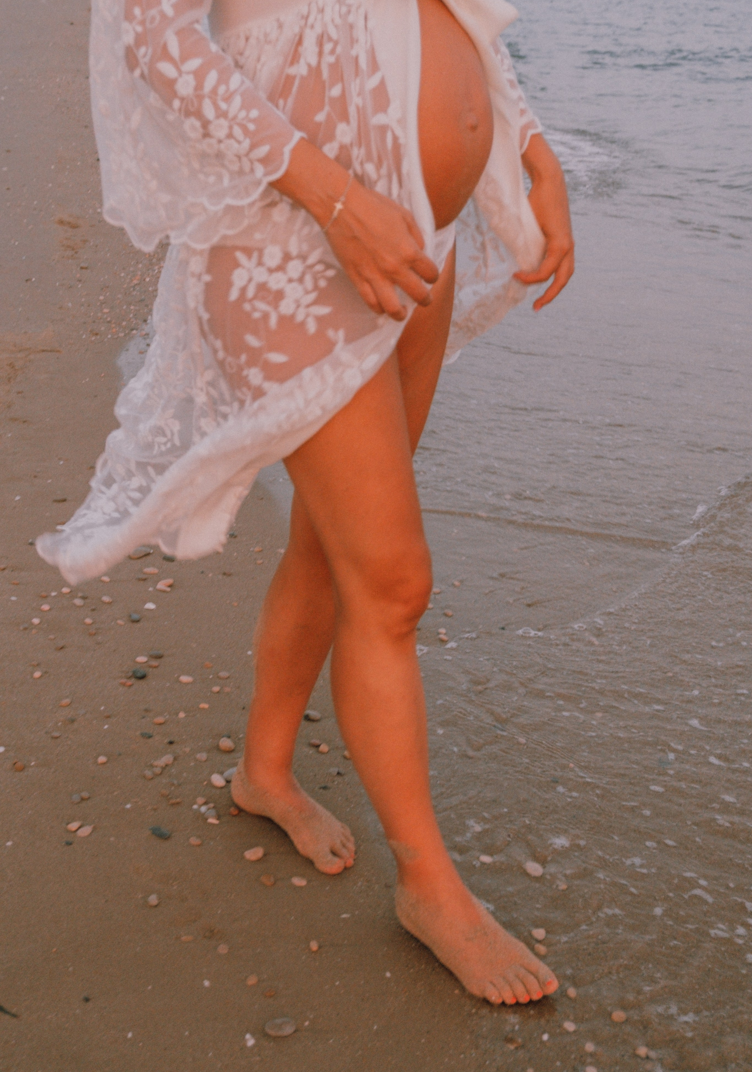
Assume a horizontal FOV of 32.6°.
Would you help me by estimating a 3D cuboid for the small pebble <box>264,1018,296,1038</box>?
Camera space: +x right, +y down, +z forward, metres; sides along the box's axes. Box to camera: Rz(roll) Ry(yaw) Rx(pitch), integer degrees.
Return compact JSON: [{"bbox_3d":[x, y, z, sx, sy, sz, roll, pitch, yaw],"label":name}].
[{"bbox_3d":[-0.109,0.560,1.461,0.035,0.013,0.025,-5,27,-11],"label":"small pebble"}]

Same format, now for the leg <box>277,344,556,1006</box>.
[{"bbox_3d":[0.040,0.159,1.418,0.394,0.769,0.180,20,32,35],"label":"leg"}]

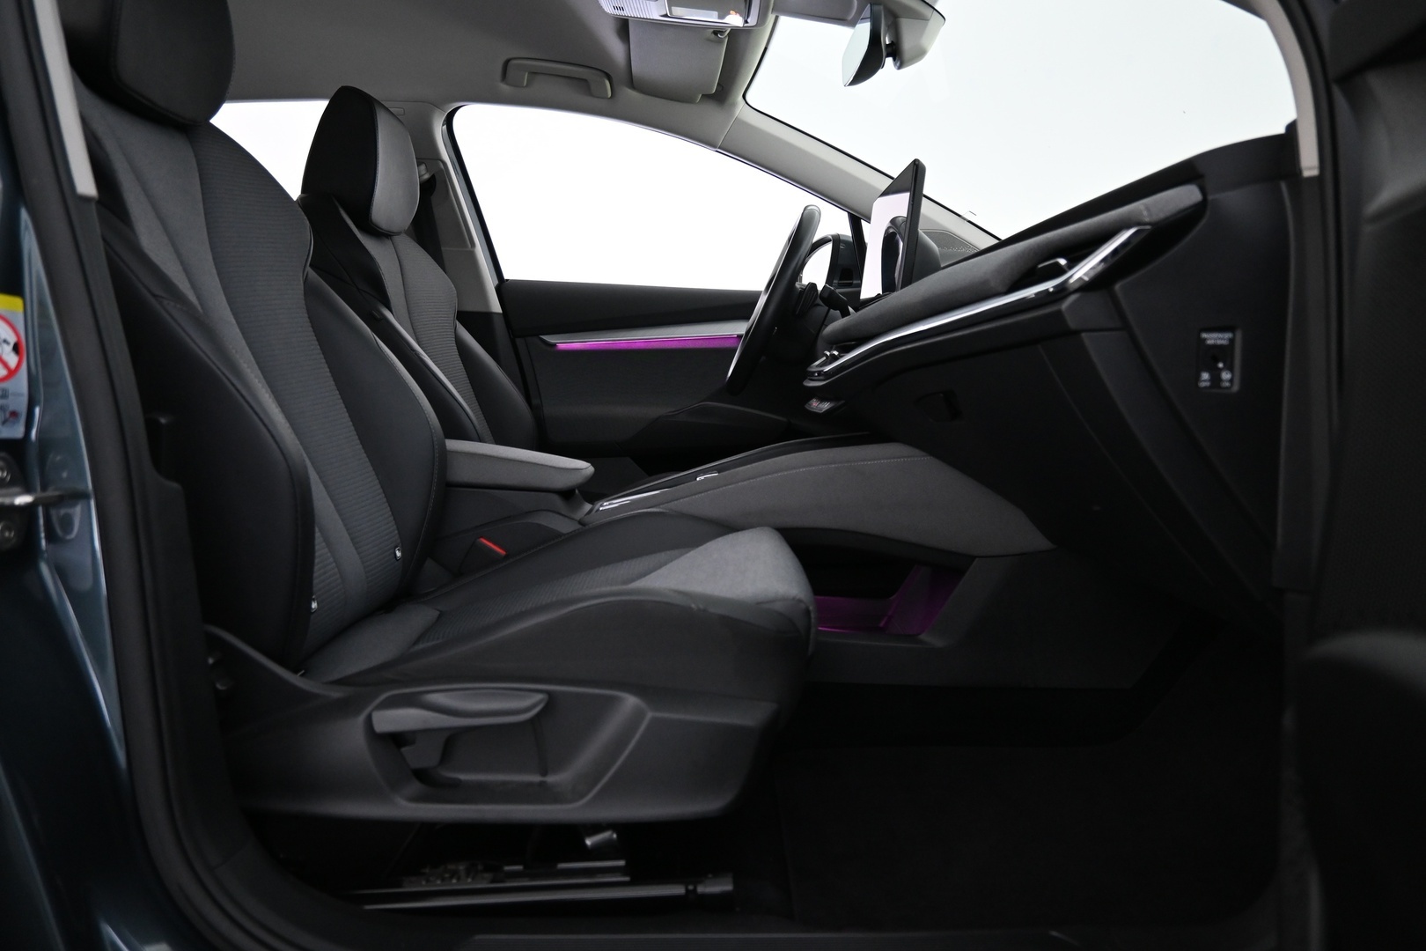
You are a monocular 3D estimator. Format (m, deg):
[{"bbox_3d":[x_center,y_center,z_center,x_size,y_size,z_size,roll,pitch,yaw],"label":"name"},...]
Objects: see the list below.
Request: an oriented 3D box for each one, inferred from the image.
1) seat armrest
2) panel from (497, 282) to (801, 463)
[{"bbox_3d":[-0.345,-0.026,1.440,0.320,0.070,0.180,5,4,-2],"label":"seat armrest"},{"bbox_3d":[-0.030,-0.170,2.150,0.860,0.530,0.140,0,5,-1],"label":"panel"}]

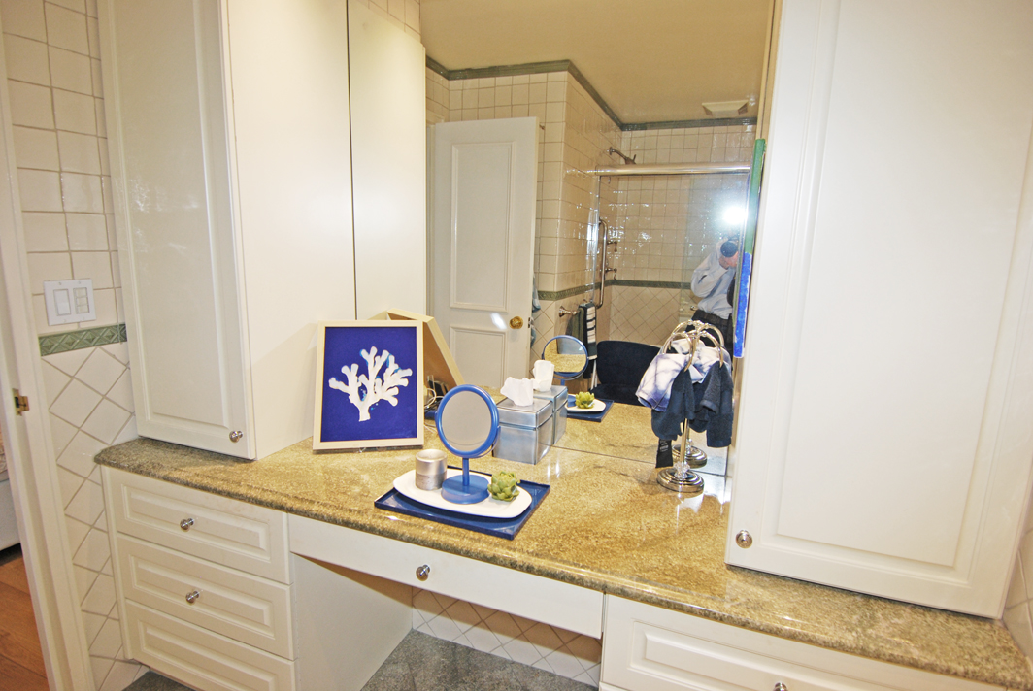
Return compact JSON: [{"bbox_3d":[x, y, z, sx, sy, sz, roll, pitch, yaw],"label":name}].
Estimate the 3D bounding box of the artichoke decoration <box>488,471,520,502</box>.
[{"bbox_3d":[-0.029,0.335,1.240,0.077,0.064,0.077,1,10,0],"label":"artichoke decoration"}]

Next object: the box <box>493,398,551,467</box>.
[{"bbox_3d":[0.020,0.253,1.559,0.134,0.152,0.137,5,11,23],"label":"box"}]

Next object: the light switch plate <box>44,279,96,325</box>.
[{"bbox_3d":[-1.218,-0.120,1.417,0.010,0.115,0.114,5,11,21],"label":"light switch plate"}]

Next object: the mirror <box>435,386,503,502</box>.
[{"bbox_3d":[-0.122,0.230,1.244,0.180,0.267,0.120,6,11,27],"label":"mirror"}]

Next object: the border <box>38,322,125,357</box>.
[{"bbox_3d":[-1.213,-0.017,1.460,0.012,0.051,0.217,5,11,21],"label":"border"}]

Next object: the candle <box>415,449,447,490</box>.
[{"bbox_3d":[-0.214,0.313,1.306,0.077,0.076,0.077,1,10,0],"label":"candle"}]

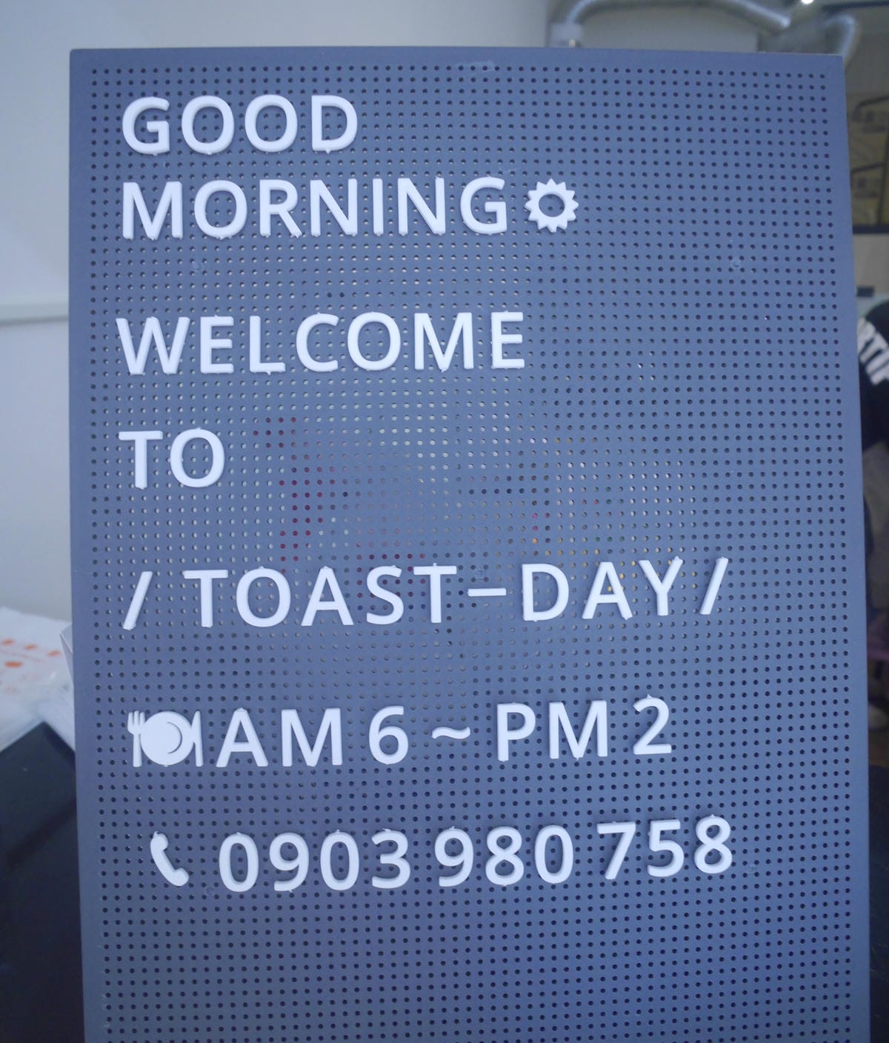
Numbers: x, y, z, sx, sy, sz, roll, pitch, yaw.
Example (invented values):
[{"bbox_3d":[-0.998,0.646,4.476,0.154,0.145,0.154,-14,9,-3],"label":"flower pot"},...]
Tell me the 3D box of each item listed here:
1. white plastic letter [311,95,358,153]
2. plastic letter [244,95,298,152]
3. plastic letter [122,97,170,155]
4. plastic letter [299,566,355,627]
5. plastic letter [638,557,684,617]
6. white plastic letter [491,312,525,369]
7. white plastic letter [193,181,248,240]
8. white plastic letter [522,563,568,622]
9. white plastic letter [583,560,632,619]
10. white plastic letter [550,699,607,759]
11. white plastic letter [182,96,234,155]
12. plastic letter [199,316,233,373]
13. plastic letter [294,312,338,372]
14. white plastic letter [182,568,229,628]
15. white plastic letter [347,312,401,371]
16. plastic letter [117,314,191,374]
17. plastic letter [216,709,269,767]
[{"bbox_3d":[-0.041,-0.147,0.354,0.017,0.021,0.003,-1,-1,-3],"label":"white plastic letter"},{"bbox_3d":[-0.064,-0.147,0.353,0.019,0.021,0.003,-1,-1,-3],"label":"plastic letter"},{"bbox_3d":[-0.109,-0.144,0.349,0.016,0.020,0.003,-1,-1,-3],"label":"plastic letter"},{"bbox_3d":[-0.043,0.027,0.350,0.019,0.021,0.003,-1,-1,-3],"label":"plastic letter"},{"bbox_3d":[0.081,0.024,0.357,0.016,0.021,0.003,-1,-1,-3],"label":"plastic letter"},{"bbox_3d":[0.024,-0.067,0.355,0.012,0.020,0.003,-1,-1,-3],"label":"white plastic letter"},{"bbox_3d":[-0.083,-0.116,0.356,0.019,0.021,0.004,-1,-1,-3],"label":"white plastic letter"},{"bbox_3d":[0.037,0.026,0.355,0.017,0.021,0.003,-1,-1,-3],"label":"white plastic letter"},{"bbox_3d":[0.060,0.025,0.356,0.018,0.021,0.003,-1,-1,-3],"label":"white plastic letter"},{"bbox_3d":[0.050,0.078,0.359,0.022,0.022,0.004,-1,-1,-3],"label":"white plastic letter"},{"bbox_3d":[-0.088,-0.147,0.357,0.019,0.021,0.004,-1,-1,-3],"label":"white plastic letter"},{"bbox_3d":[-0.083,-0.065,0.349,0.011,0.020,0.003,-1,-1,-3],"label":"plastic letter"},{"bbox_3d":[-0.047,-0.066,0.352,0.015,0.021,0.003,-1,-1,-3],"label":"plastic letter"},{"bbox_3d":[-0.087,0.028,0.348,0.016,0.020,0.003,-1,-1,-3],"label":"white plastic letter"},{"bbox_3d":[-0.026,-0.066,0.352,0.019,0.021,0.003,-1,-1,-3],"label":"white plastic letter"},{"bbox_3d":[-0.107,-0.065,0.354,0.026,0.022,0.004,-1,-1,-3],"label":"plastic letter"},{"bbox_3d":[-0.073,0.079,0.348,0.018,0.020,0.003,-1,-1,-3],"label":"plastic letter"}]

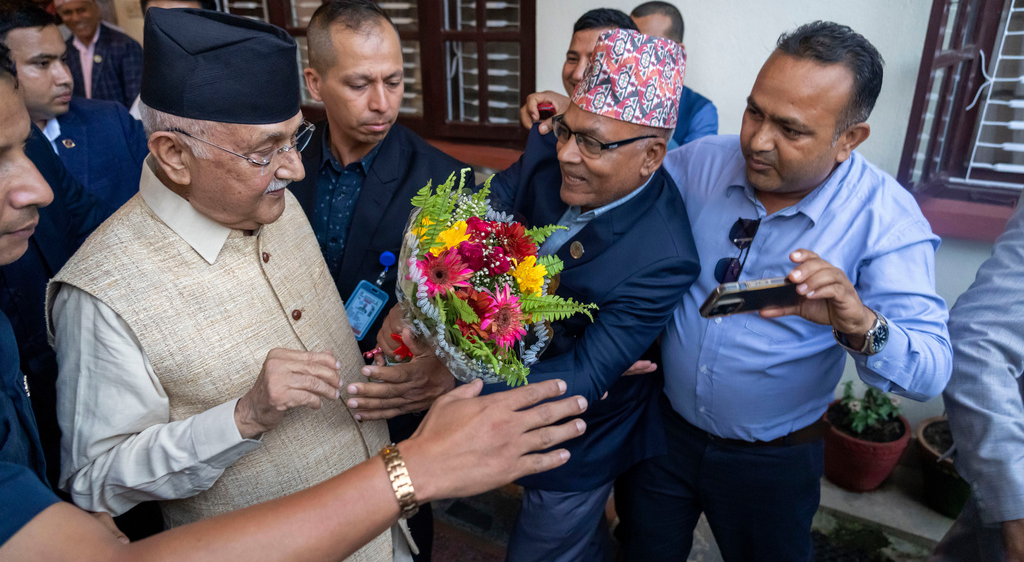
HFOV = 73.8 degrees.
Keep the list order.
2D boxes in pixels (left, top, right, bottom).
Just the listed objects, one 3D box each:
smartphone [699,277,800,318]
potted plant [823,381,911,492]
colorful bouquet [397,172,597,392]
[{"bbox_3d":[0.342,0.021,0.940,0.155,0.076,0.011,-8,62,-13],"label":"smartphone"},{"bbox_3d":[1.188,0.500,2.302,0.280,0.400,0.280,0,22,0],"label":"potted plant"},{"bbox_3d":[-0.040,0.008,0.930,0.260,0.290,0.260,17,55,-25],"label":"colorful bouquet"}]

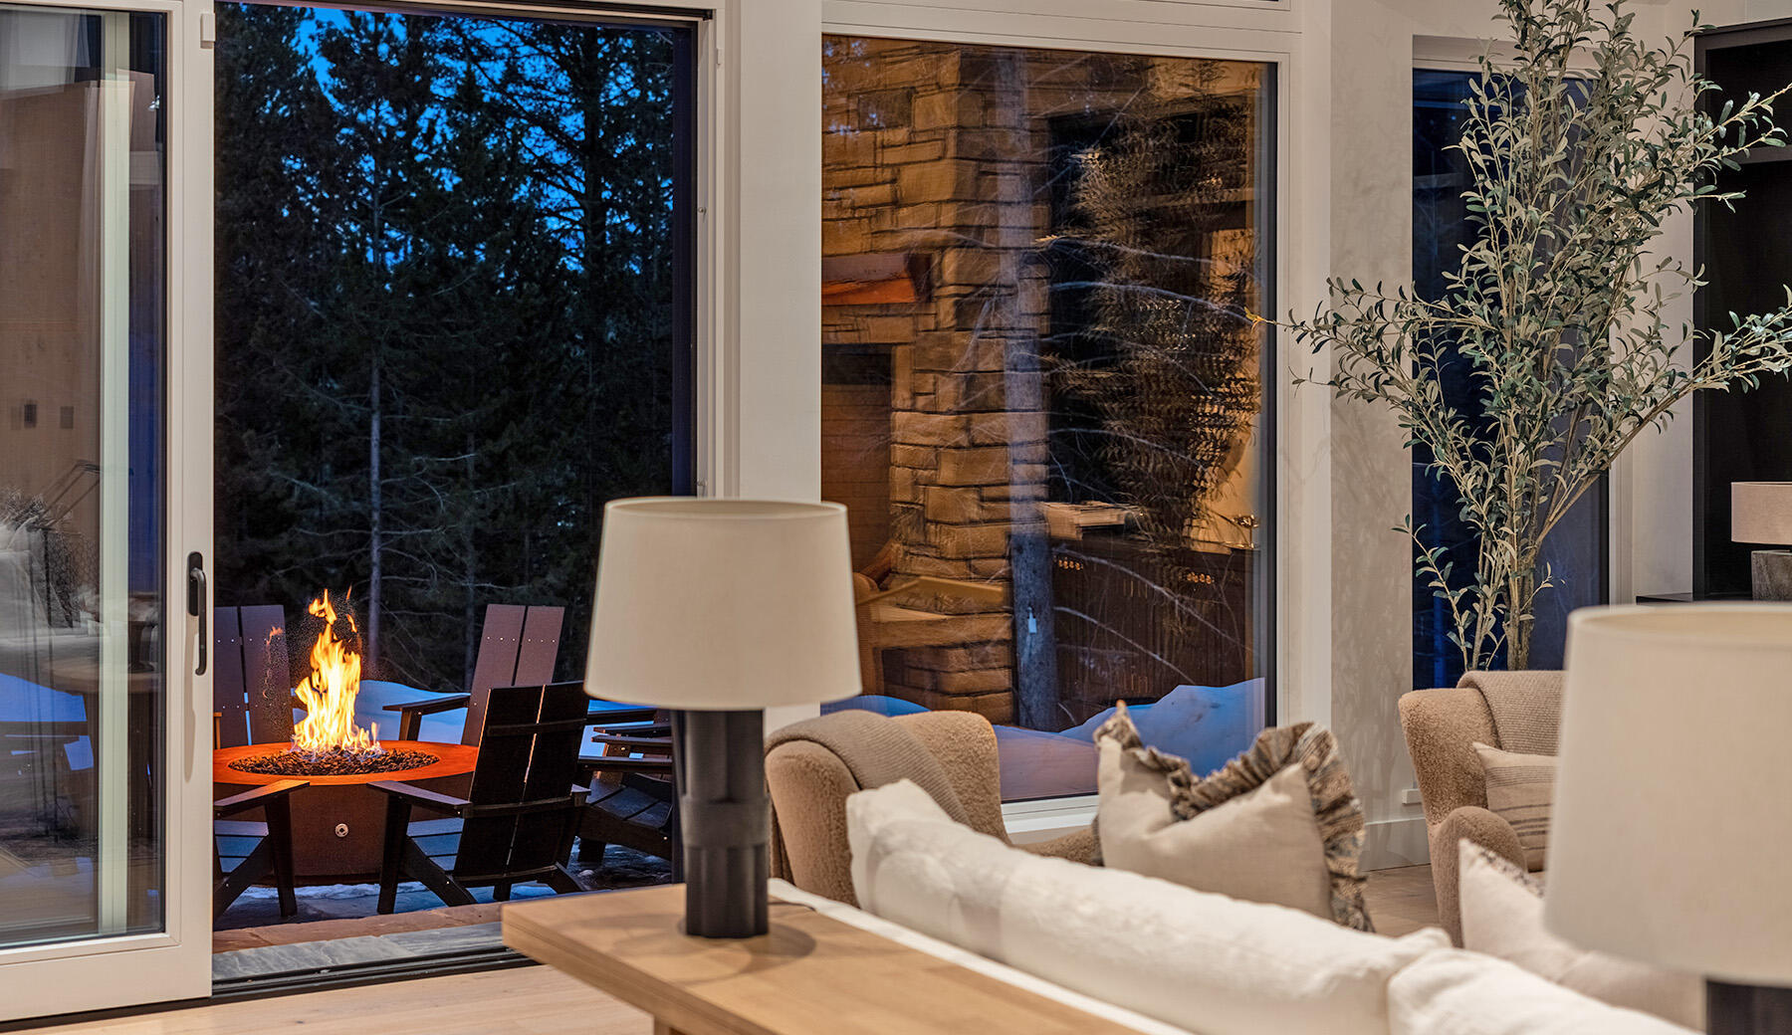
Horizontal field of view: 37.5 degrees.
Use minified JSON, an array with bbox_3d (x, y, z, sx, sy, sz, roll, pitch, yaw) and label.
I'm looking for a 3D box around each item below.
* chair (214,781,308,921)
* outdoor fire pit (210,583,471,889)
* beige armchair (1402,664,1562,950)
[{"bbox_3d":[-2.730,1.117,10.100,0.700,0.930,0.850,1,3,13],"label":"chair"},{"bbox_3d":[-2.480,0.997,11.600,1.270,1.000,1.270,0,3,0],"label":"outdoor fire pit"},{"bbox_3d":[2.060,0.928,7.950,0.780,0.770,0.800,-1,3,-24],"label":"beige armchair"}]

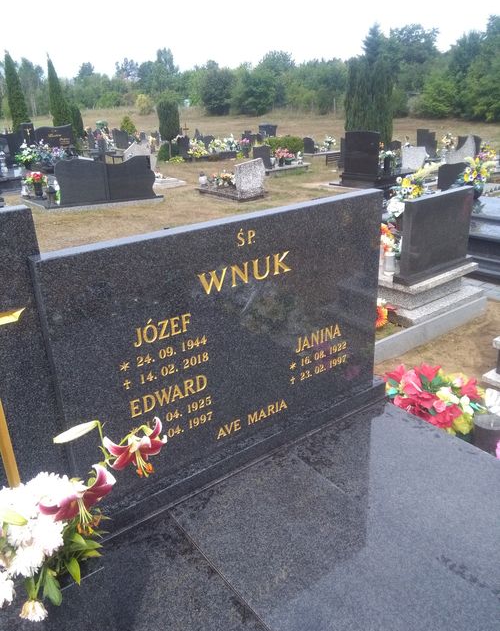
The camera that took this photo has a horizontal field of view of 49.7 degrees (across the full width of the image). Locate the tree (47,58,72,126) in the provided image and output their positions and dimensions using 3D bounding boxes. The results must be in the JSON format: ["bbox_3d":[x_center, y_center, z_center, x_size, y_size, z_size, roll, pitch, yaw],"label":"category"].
[{"bbox_3d":[-5.114,-5.531,14.660,0.720,2.679,0.720,-10,23,-16],"label":"tree"}]

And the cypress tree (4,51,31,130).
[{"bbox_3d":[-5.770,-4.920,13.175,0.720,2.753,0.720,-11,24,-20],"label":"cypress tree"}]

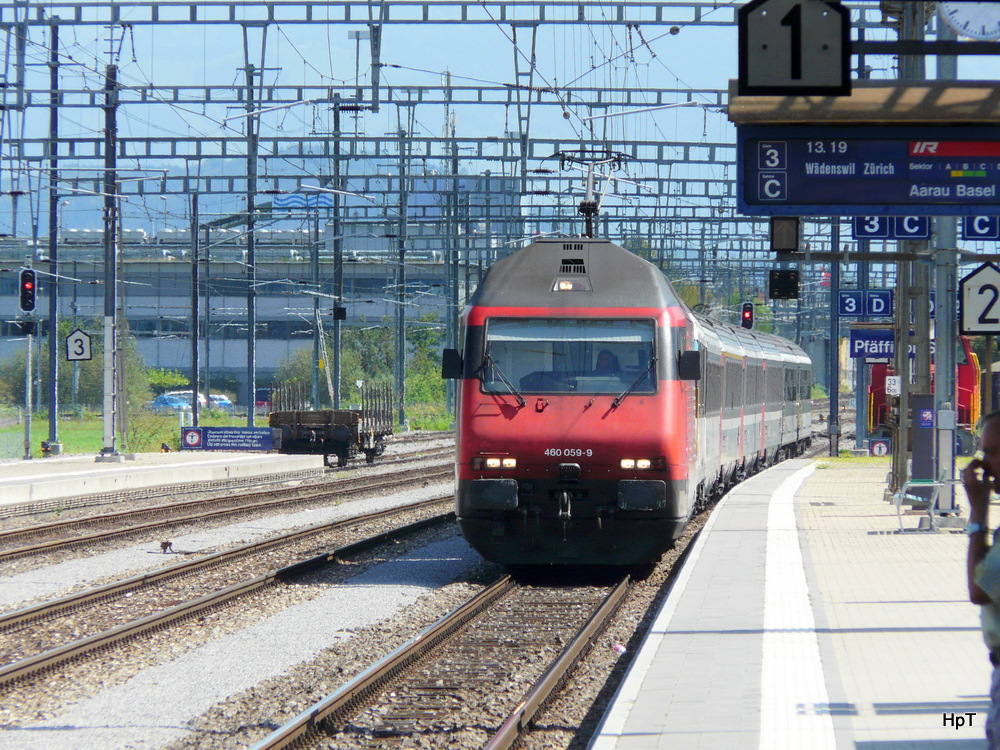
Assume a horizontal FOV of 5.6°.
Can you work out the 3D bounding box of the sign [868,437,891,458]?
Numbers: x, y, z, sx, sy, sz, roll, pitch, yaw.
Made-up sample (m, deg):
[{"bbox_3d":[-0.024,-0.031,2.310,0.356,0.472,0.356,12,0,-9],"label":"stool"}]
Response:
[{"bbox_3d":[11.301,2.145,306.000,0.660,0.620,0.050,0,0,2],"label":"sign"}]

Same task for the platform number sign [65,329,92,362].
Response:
[{"bbox_3d":[-11.375,-0.808,278.000,0.700,0.880,0.050,0,0,-2],"label":"platform number sign"}]

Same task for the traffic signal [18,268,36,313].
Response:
[{"bbox_3d":[-17.091,-3.057,372.000,0.630,1.560,0.320,0,0,-3],"label":"traffic signal"}]

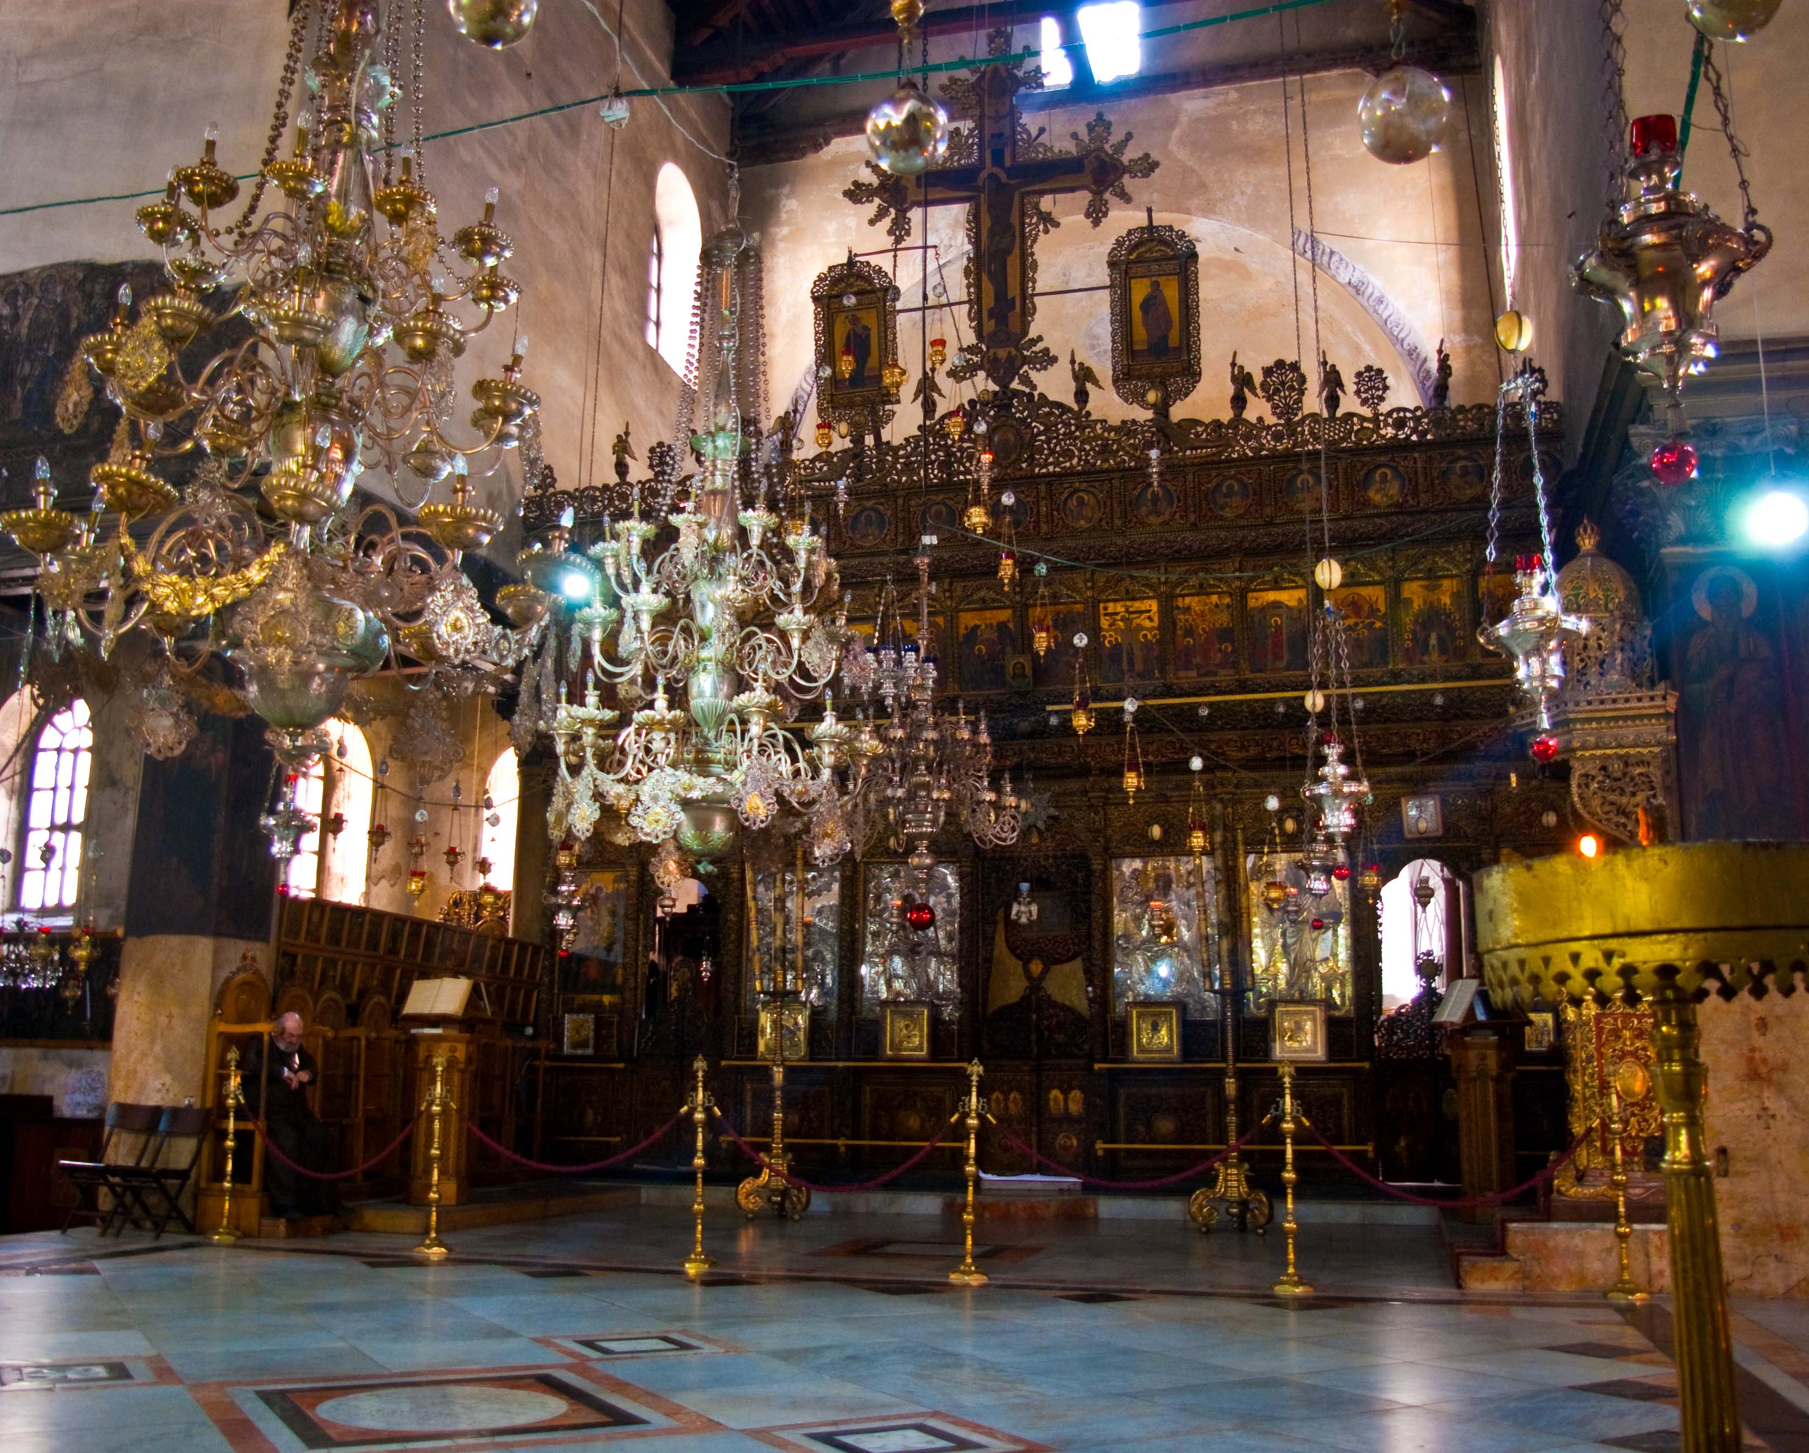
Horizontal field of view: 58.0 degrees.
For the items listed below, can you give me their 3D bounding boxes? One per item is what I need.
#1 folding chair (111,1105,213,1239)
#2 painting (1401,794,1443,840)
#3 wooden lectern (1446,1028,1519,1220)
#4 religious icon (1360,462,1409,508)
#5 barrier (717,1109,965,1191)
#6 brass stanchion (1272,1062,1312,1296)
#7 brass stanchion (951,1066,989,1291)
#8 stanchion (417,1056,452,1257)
[{"bbox_3d":[-4.882,2.913,10.725,0.430,0.820,0.500,-1,-12,7],"label":"folding chair"},{"bbox_3d":[4.208,0.737,13.241,0.290,0.370,0.050,-3,-12,15],"label":"painting"},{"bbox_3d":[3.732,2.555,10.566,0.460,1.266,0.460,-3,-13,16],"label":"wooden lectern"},{"bbox_3d":[3.939,-1.979,13.400,0.405,0.385,0.050,-3,-13,16],"label":"religious icon"},{"bbox_3d":[-0.372,2.332,8.949,1.398,0.443,0.050,-2,-12,12],"label":"barrier"},{"bbox_3d":[2.129,2.470,8.959,0.210,1.250,0.210,-3,-12,15],"label":"brass stanchion"},{"bbox_3d":[0.374,2.529,9.322,0.220,1.220,0.220,0,-10,0],"label":"brass stanchion"},{"bbox_3d":[-2.909,2.661,10.200,0.220,1.220,0.220,-2,-11,14],"label":"stanchion"}]

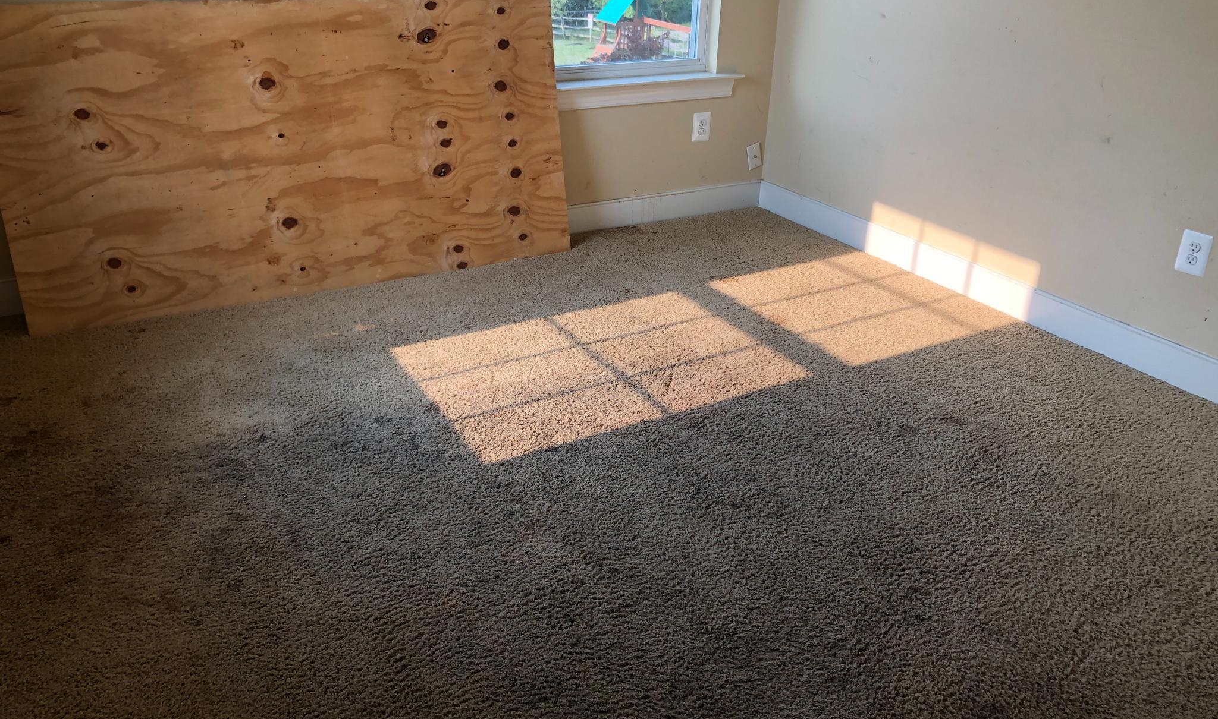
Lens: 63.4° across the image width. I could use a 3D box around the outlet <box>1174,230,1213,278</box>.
[{"bbox_3d":[1.742,-0.315,2.935,0.010,0.124,0.082,-13,29,-28],"label":"outlet"}]

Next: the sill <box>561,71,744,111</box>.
[{"bbox_3d":[0.075,-1.107,4.087,1.115,0.103,0.125,-13,29,-28],"label":"sill"}]

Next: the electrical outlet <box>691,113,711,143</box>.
[{"bbox_3d":[0.409,-1.019,4.325,0.082,0.124,0.010,-13,29,-28],"label":"electrical outlet"}]

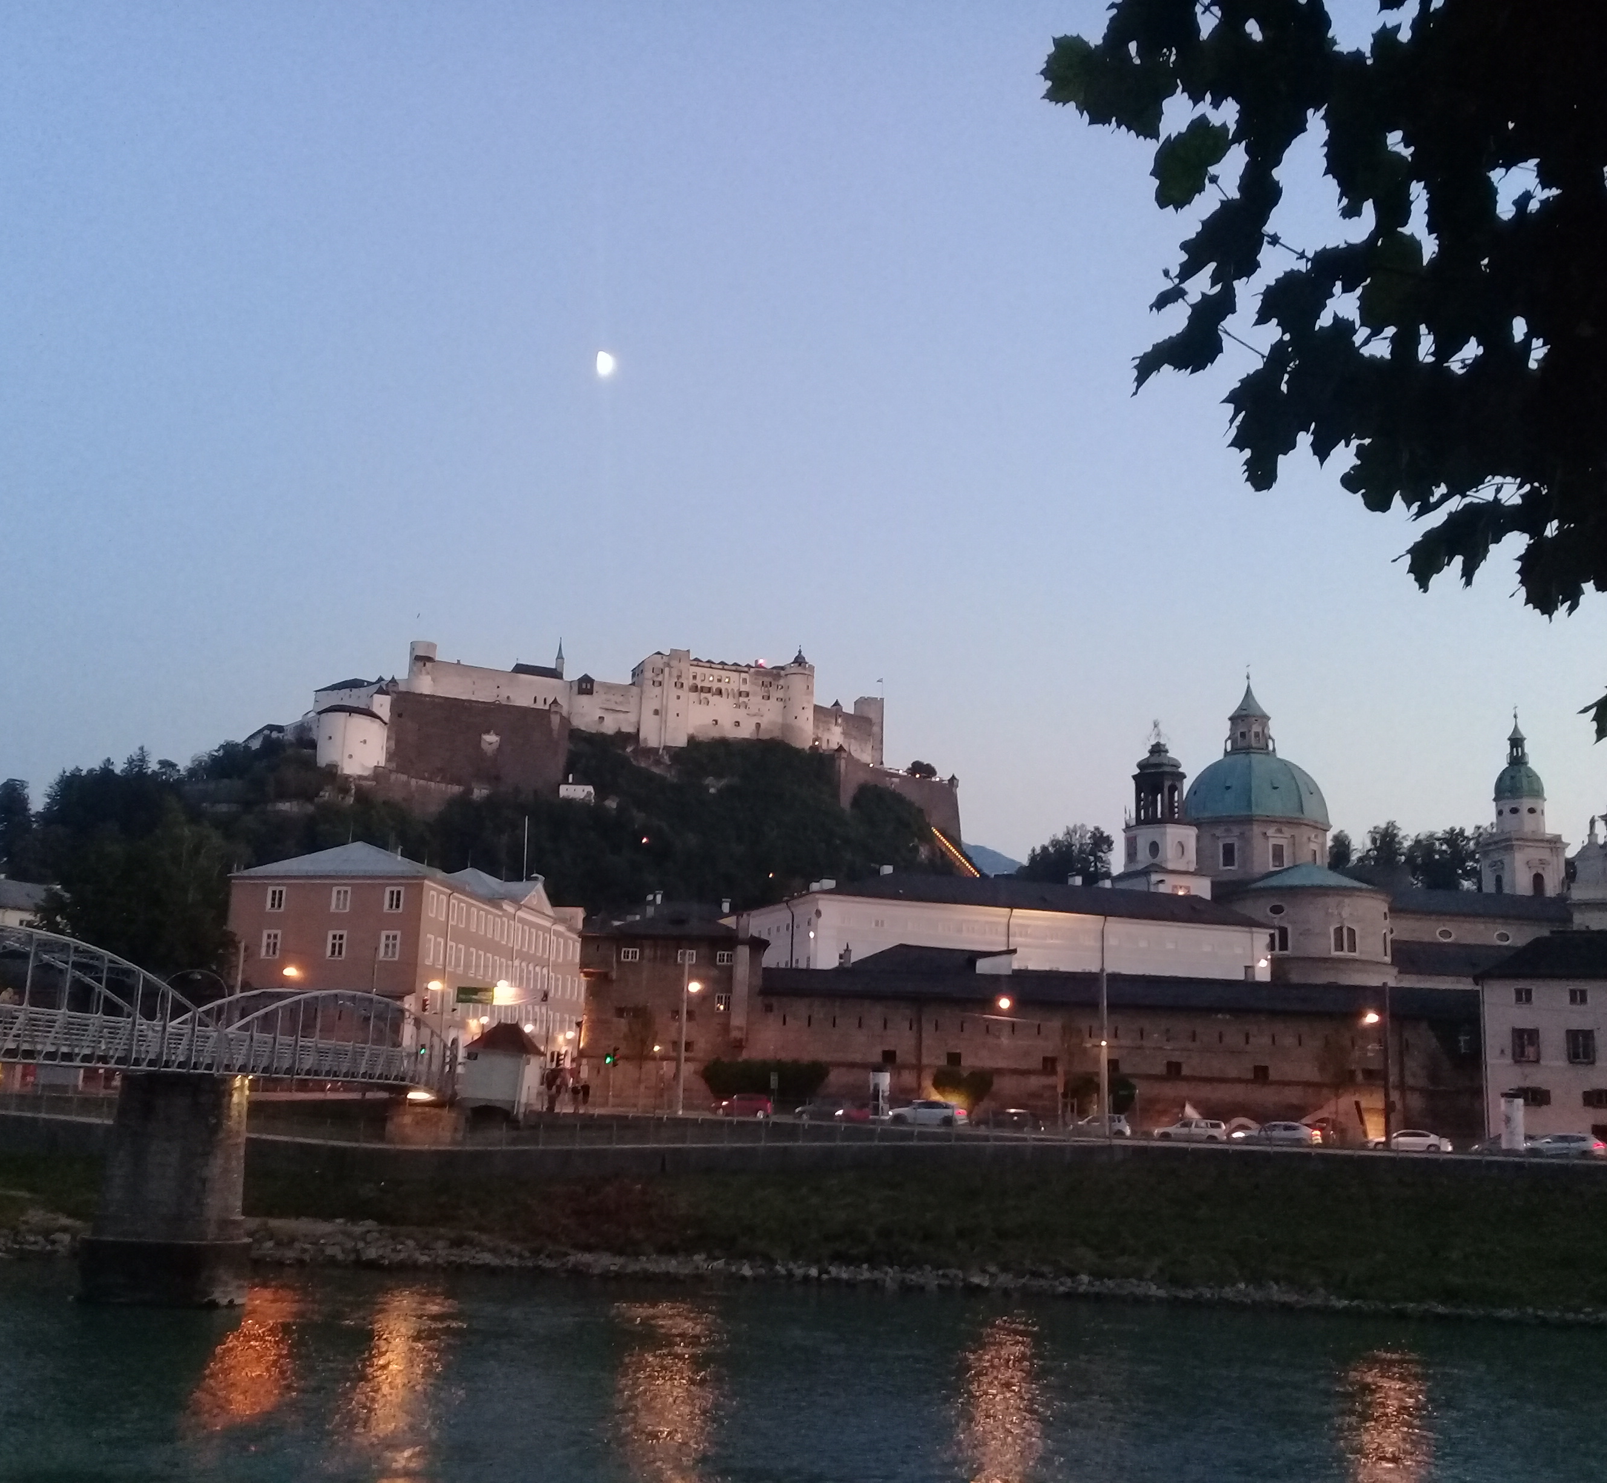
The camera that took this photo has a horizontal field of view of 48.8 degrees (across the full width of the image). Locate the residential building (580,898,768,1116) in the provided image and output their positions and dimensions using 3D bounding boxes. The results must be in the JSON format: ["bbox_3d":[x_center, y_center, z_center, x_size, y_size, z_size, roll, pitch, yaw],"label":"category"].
[{"bbox_3d":[-7.983,16.889,111.346,10.682,13.369,11.000,2,-12,0],"label":"residential building"}]

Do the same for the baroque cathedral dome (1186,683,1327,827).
[{"bbox_3d":[81.902,2.152,321.871,26.355,26.054,26.355,2,-12,0],"label":"baroque cathedral dome"}]

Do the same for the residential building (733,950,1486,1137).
[{"bbox_3d":[19.173,19.864,112.951,44.338,10.600,9.000,1,-12,2],"label":"residential building"}]

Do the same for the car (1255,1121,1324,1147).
[{"bbox_3d":[26.410,21.664,97.500,4.500,1.470,1.800,0,-12,9],"label":"car"}]

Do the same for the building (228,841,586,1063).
[{"bbox_3d":[-33.028,22.158,159.492,15.283,21.007,50.000,0,-12,9],"label":"building"}]

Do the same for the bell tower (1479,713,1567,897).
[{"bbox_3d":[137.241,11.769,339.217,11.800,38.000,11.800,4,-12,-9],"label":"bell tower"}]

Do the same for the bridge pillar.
[{"bbox_3d":[-22.815,15.976,63.931,4.900,7.887,2.700,0,-12,9],"label":"bridge pillar"}]

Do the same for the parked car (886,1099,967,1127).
[{"bbox_3d":[6.738,20.153,95.956,4.400,1.520,1.820,1,-12,4],"label":"parked car"}]

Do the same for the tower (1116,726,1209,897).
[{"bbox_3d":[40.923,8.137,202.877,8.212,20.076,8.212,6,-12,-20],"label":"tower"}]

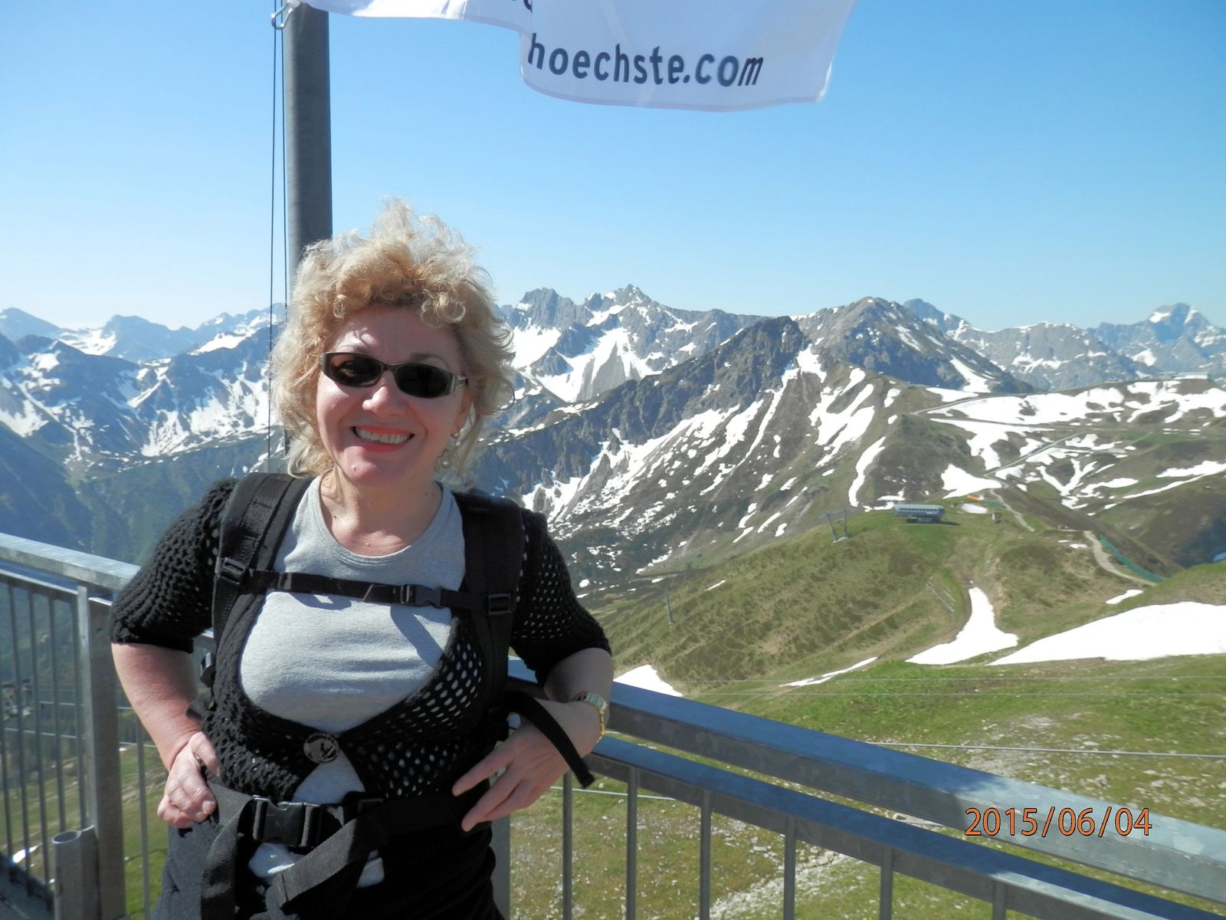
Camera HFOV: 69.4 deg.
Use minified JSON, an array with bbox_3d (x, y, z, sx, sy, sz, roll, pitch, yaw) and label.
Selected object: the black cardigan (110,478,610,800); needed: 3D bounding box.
[{"bbox_3d":[-0.292,0.214,1.055,0.560,0.370,0.310,0,5,-3],"label":"black cardigan"}]

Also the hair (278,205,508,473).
[{"bbox_3d":[-0.242,-0.134,0.990,0.255,0.300,0.245,6,5,-1],"label":"hair"}]

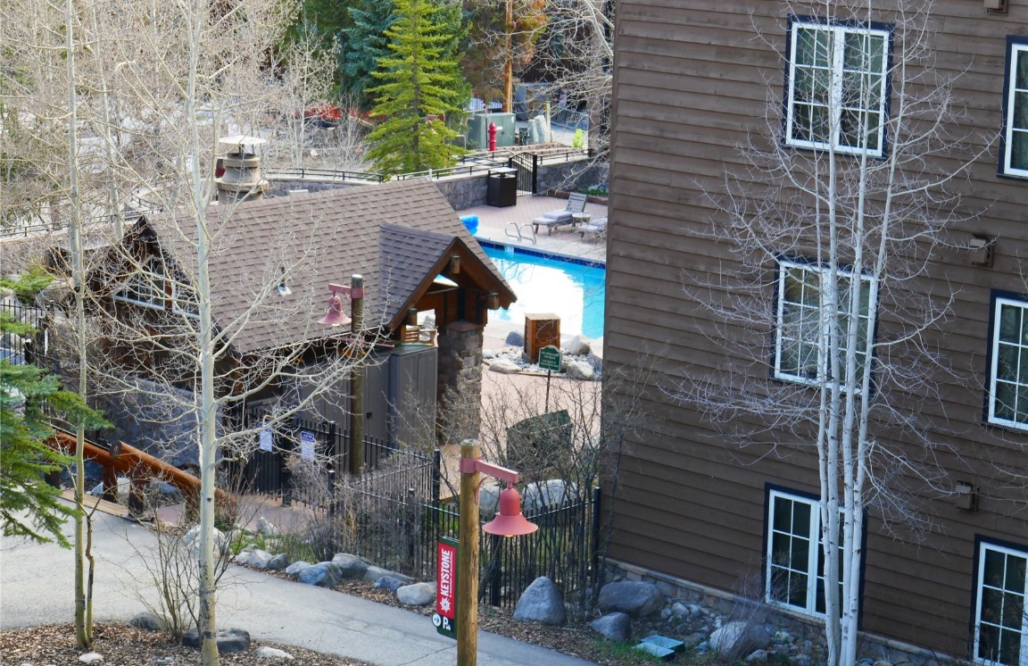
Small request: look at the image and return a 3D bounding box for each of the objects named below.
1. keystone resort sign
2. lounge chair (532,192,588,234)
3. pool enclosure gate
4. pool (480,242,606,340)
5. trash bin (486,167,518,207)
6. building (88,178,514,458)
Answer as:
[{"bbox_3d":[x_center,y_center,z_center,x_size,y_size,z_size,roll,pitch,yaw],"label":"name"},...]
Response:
[{"bbox_3d":[-0.616,2.328,24.000,0.320,0.900,0.060,12,16,42],"label":"keystone resort sign"},{"bbox_3d":[1.267,-3.160,70.098,0.620,0.920,1.650,12,16,42],"label":"lounge chair"},{"bbox_3d":[-2.451,2.470,38.898,7.884,1.566,2.106,12,16,42],"label":"pool enclosure gate"},{"bbox_3d":[0.257,-0.597,62.495,10.997,1.200,7.113,12,16,42],"label":"pool"},{"bbox_3d":[-0.385,-4.122,74.238,0.620,1.060,0.620,12,16,42],"label":"trash bin"},{"bbox_3d":[-3.727,-0.190,44.934,4.900,4.350,6.500,12,16,42],"label":"building"}]

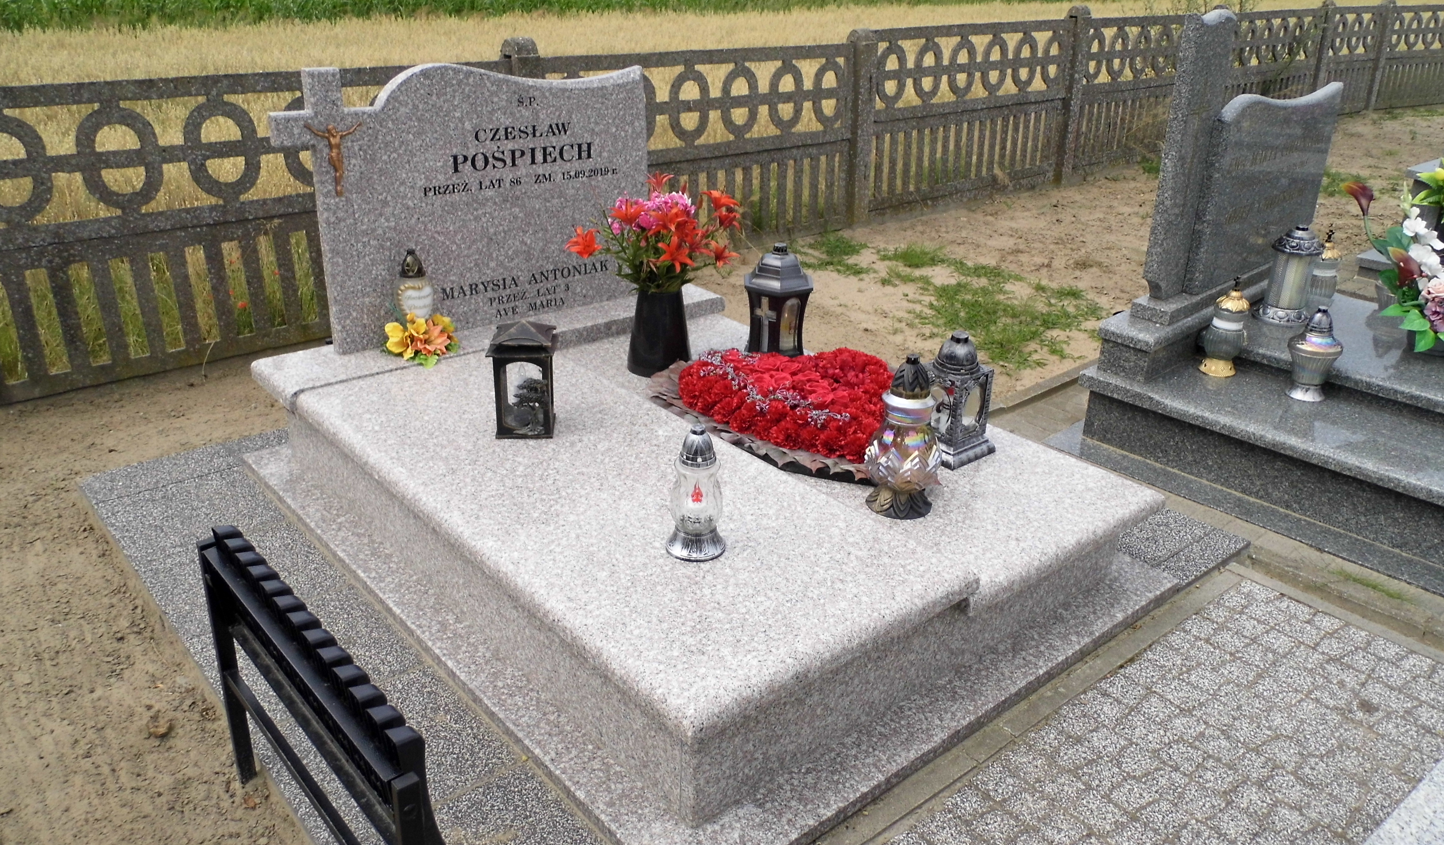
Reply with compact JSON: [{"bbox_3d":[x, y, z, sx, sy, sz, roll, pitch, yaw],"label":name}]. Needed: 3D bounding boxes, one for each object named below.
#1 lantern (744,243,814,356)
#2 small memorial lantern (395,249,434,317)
[{"bbox_3d":[0.182,-0.381,3.315,0.250,0.367,0.225,16,28,30],"label":"lantern"},{"bbox_3d":[-0.955,-0.377,3.210,0.117,0.302,0.115,-13,28,-29],"label":"small memorial lantern"}]

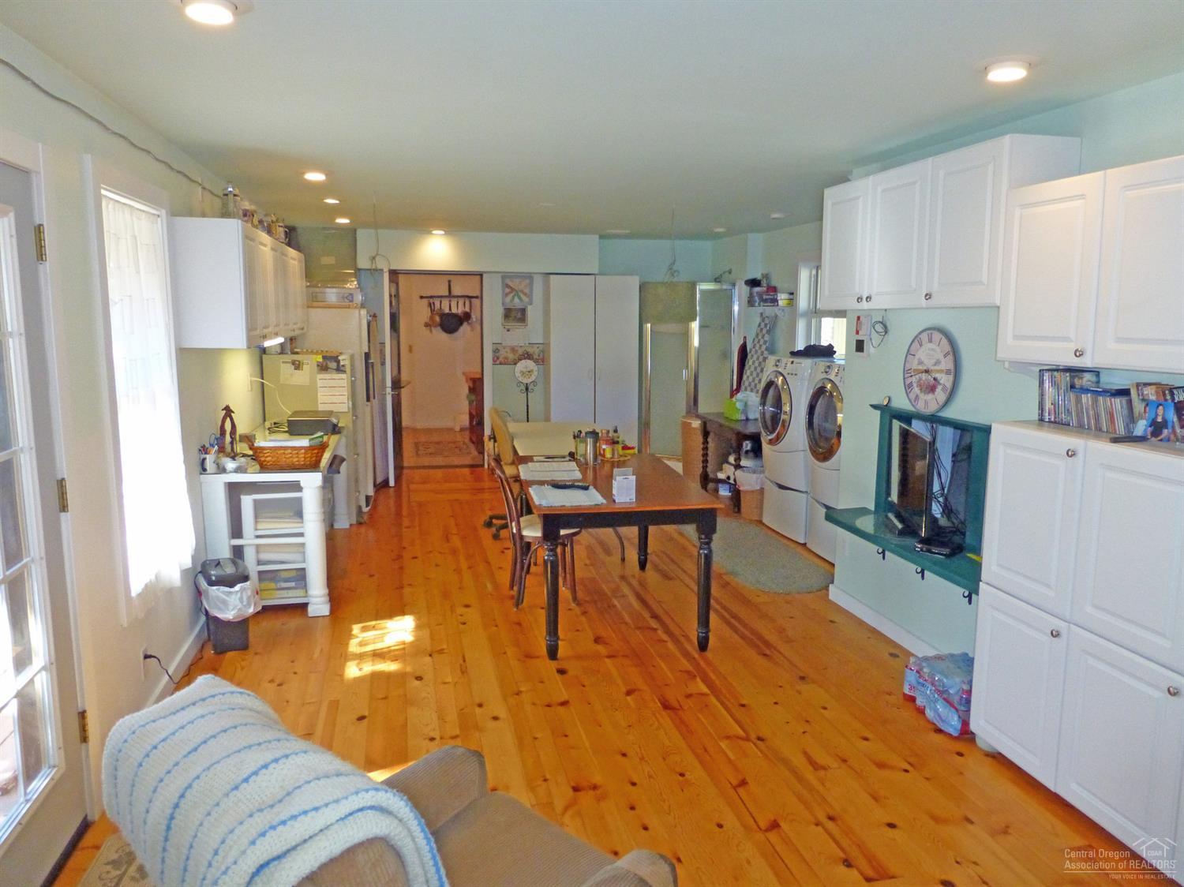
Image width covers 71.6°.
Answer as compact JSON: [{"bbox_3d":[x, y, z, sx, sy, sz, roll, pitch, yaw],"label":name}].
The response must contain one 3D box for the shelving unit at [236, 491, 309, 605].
[{"bbox_3d":[-1.761,0.573,4.695,0.382,0.636,0.320,-2,9,-13],"label":"shelving unit"}]

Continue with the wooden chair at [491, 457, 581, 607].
[{"bbox_3d":[-0.322,0.484,4.671,0.504,0.837,0.436,-2,9,-13],"label":"wooden chair"}]

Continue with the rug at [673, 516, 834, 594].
[{"bbox_3d":[1.090,0.733,5.832,0.727,0.015,1.970,-2,9,-13],"label":"rug"}]

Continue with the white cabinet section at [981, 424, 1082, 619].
[{"bbox_3d":[1.669,0.251,2.877,0.329,0.609,0.434,-1,9,-13],"label":"white cabinet section"}]

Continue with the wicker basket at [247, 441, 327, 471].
[{"bbox_3d":[-1.653,0.051,4.485,0.423,0.153,0.283,-2,9,-13],"label":"wicker basket"}]

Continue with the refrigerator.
[{"bbox_3d":[-2.254,-0.307,7.016,0.760,1.663,0.800,-2,9,-13],"label":"refrigerator"}]

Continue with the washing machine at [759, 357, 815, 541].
[{"bbox_3d":[1.766,0.021,6.218,0.730,1.320,0.690,-2,9,-13],"label":"washing machine"}]

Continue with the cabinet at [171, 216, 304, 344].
[{"bbox_3d":[-2.147,-0.980,5.251,0.309,0.623,2.608,-2,9,-13],"label":"cabinet"}]

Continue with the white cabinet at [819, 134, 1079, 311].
[{"bbox_3d":[1.470,-0.902,3.623,0.302,0.607,1.319,-2,9,-13],"label":"white cabinet"}]

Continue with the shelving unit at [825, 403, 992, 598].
[{"bbox_3d":[1.520,0.189,3.737,0.323,0.601,1.236,-2,9,-13],"label":"shelving unit"}]

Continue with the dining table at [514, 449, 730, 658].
[{"bbox_3d":[0.069,0.554,4.580,0.877,0.737,1.530,-1,9,-9],"label":"dining table"}]

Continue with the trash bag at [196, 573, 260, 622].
[{"bbox_3d":[-1.783,0.727,4.025,0.266,0.201,0.280,-2,9,-13],"label":"trash bag"}]

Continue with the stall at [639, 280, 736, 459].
[{"bbox_3d":[1.015,-0.760,9.101,0.896,1.962,0.904,-2,9,-13],"label":"stall"}]

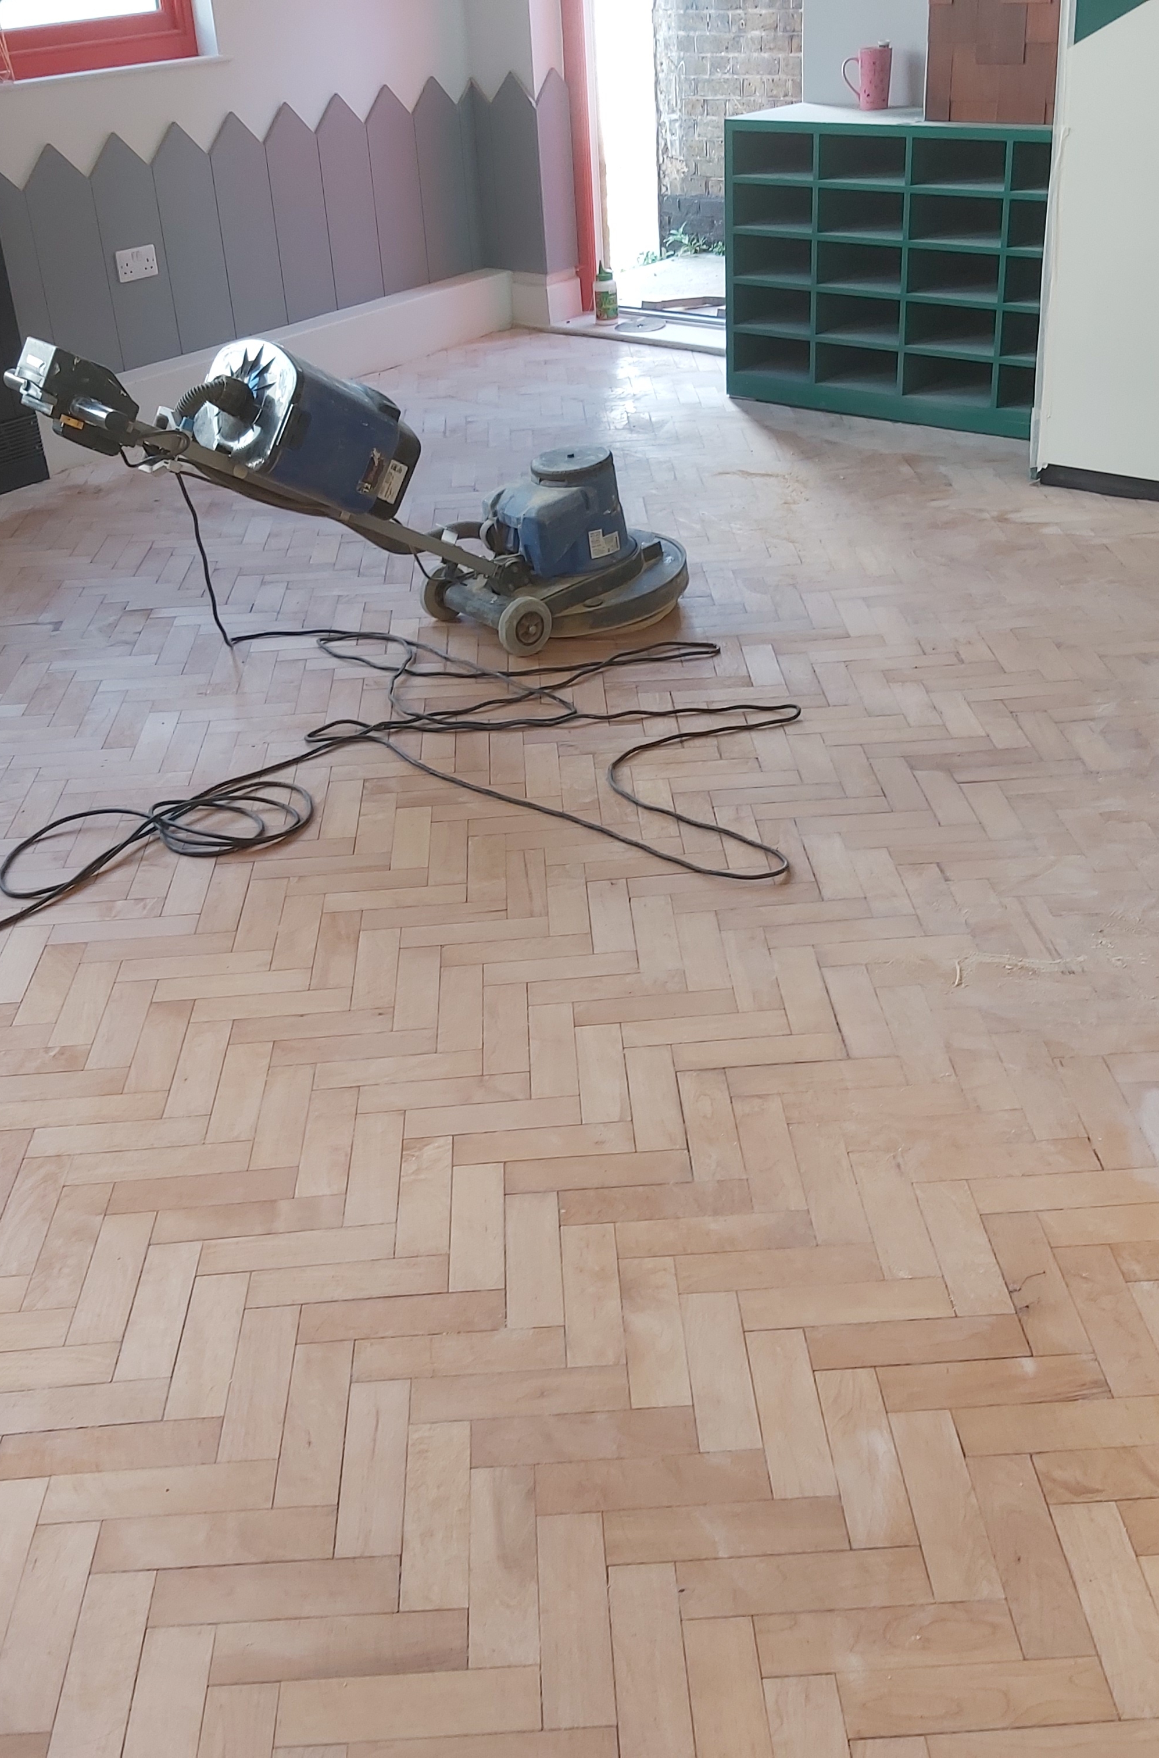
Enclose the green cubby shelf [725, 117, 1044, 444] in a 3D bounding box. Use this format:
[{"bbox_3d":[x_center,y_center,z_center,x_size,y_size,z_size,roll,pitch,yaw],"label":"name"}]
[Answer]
[{"bbox_3d":[1.002,-1.695,4.873,1.168,0.768,0.393,19,37,35],"label":"green cubby shelf"}]

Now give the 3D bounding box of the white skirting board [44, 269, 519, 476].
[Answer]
[{"bbox_3d":[-0.935,-1.653,5.631,0.152,0.183,2.035,19,37,35],"label":"white skirting board"}]

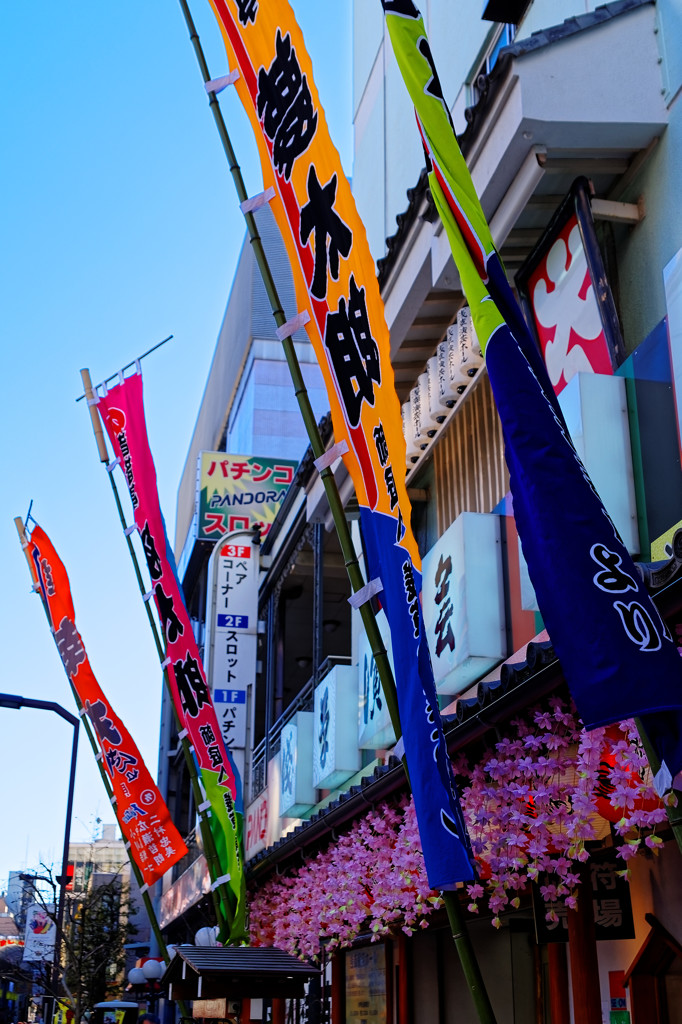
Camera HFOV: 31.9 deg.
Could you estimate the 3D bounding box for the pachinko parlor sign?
[{"bbox_3d":[-1.415,-0.119,18.158,1.512,1.412,0.400,5,-23,-12],"label":"pachinko parlor sign"}]

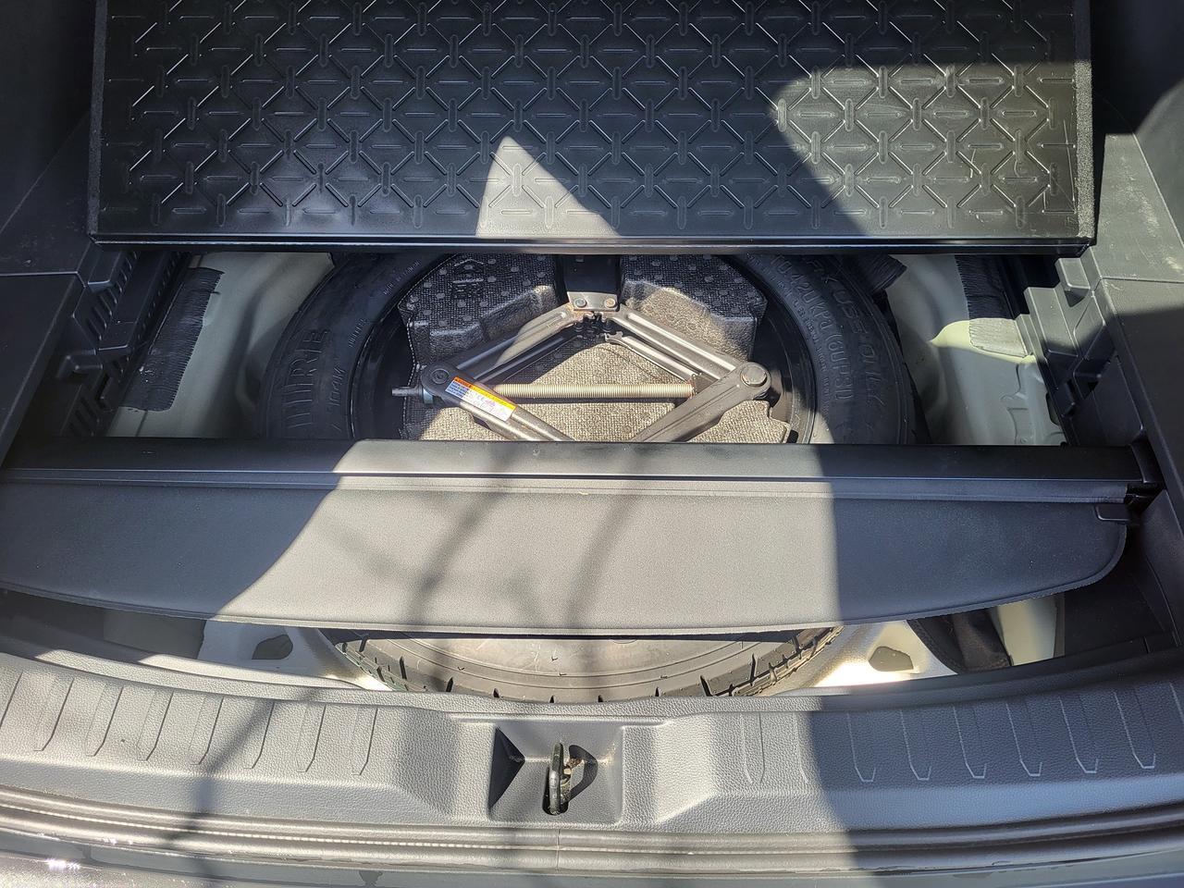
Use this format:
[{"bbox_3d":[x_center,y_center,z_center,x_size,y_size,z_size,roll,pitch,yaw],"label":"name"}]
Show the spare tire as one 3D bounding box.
[{"bbox_3d":[-0.009,-0.033,0.960,0.690,0.165,0.690,0,55,2],"label":"spare tire"}]

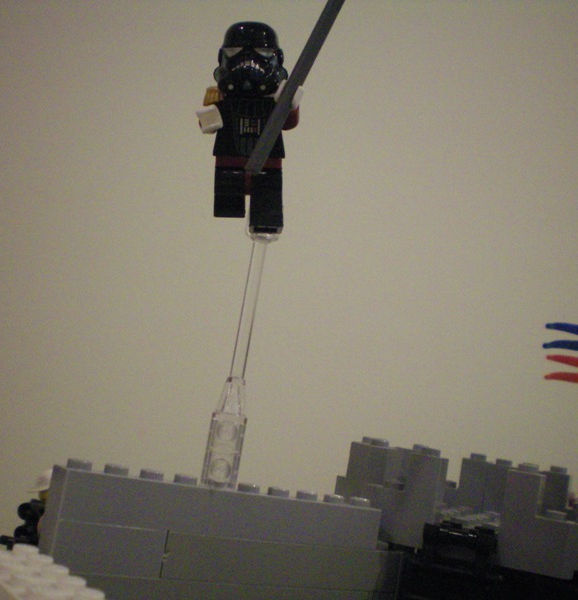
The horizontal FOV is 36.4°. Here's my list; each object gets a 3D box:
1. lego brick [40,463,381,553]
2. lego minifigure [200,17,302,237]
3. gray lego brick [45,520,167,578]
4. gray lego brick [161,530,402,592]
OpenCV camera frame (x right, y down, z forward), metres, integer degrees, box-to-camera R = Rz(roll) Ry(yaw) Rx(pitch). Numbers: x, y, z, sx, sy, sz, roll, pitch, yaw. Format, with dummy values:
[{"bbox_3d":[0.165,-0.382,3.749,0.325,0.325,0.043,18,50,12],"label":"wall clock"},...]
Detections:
[{"bbox_3d":[-0.013,0.046,0.193,0.080,0.011,0.008,16,-12,-32],"label":"lego brick"},{"bbox_3d":[-0.009,-0.037,0.191,0.023,0.044,0.018,2,5,5],"label":"lego minifigure"},{"bbox_3d":[-0.037,0.049,0.176,0.024,0.010,0.008,16,-12,-32],"label":"gray lego brick"},{"bbox_3d":[-0.001,0.059,0.200,0.064,0.010,0.008,16,-12,-32],"label":"gray lego brick"}]

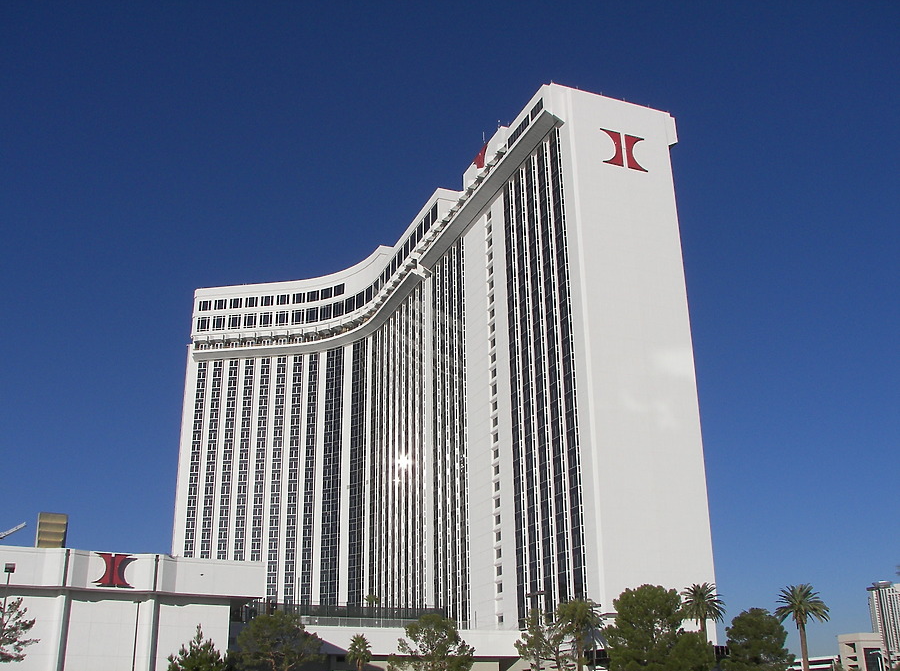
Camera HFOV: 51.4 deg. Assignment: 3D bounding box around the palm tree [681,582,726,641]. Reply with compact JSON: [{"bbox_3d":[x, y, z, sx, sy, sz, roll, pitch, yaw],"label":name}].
[{"bbox_3d":[30.402,34.785,110.125,5.500,11.000,5.500,-6,-21,14],"label":"palm tree"}]

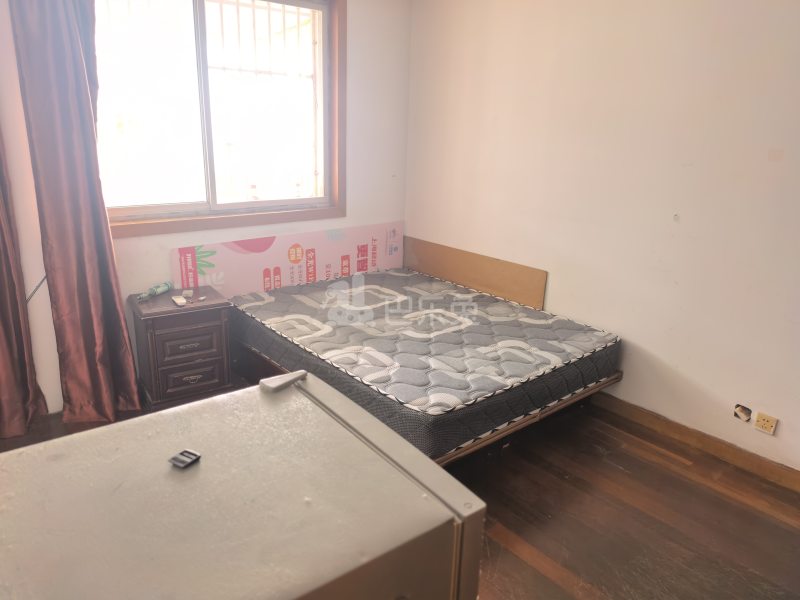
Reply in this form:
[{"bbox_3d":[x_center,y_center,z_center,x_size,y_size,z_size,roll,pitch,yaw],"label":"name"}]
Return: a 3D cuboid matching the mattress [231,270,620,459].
[{"bbox_3d":[0.066,0.225,3.556,1.557,0.228,1.989,-12,22,-38],"label":"mattress"}]

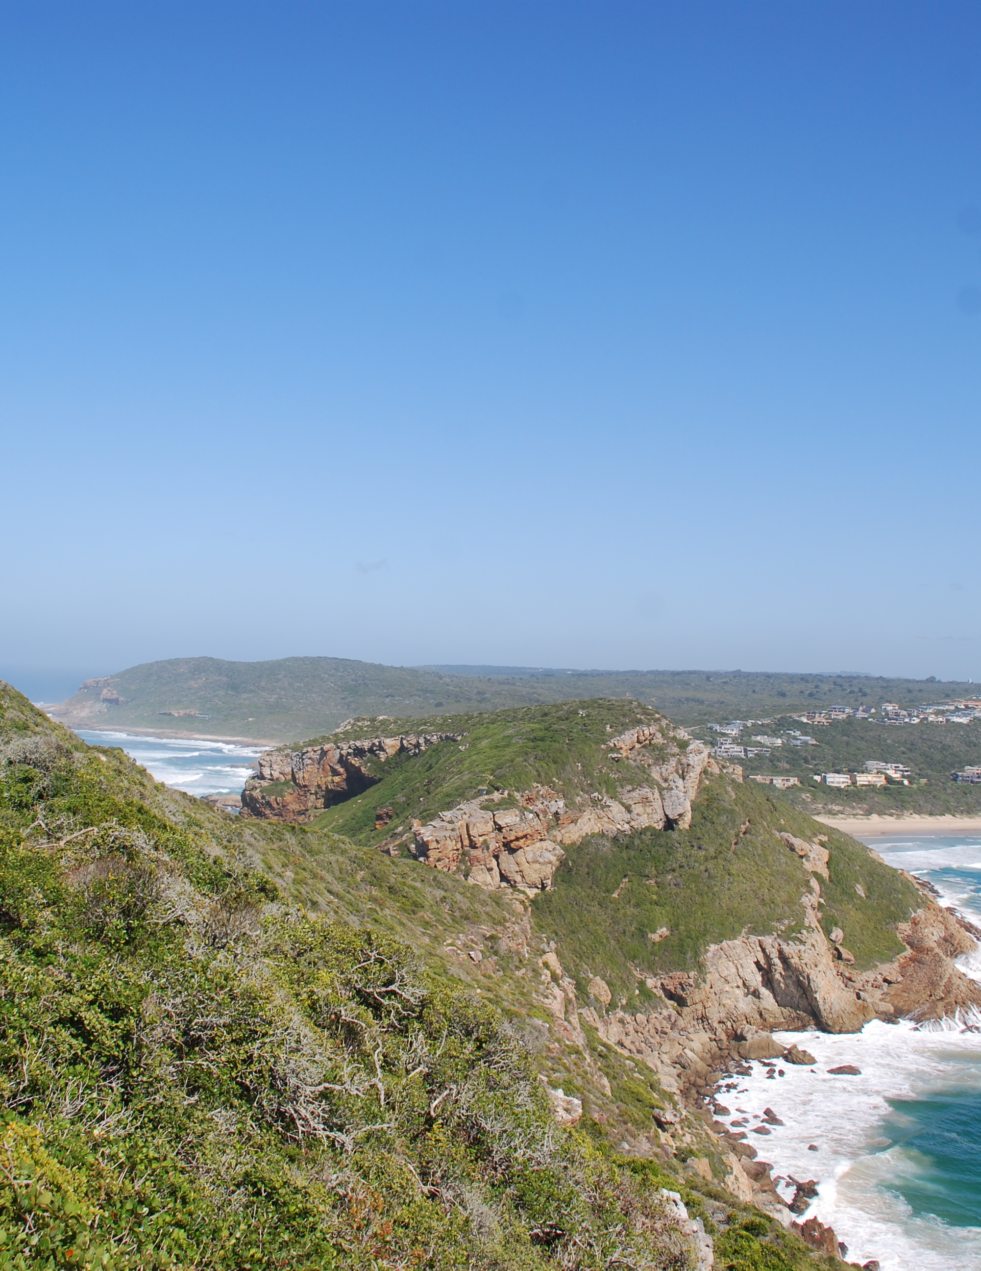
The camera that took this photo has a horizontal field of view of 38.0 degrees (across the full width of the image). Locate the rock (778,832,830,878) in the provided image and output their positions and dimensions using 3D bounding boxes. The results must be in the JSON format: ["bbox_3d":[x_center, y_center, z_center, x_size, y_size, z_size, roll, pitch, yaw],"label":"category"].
[{"bbox_3d":[88.670,61.670,402.000,13.800,11.300,10.500,3,-2,12],"label":"rock"}]

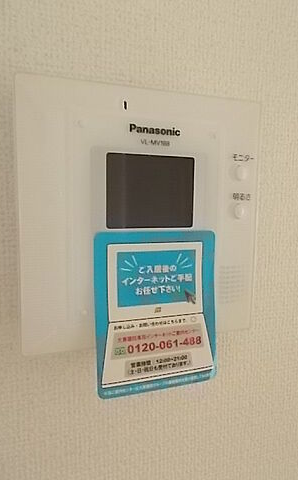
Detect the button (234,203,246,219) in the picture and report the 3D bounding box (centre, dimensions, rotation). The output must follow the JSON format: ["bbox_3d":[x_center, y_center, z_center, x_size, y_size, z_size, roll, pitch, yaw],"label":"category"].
[{"bbox_3d":[0.060,-0.019,0.240,0.009,0.010,0.004,-1,6,-18],"label":"button"}]

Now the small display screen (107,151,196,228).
[{"bbox_3d":[0.001,-0.028,0.208,0.052,0.041,0.004,-1,7,-17],"label":"small display screen"}]

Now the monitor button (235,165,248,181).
[{"bbox_3d":[0.061,-0.044,0.237,0.009,0.010,0.004,-1,6,-18],"label":"monitor button"}]

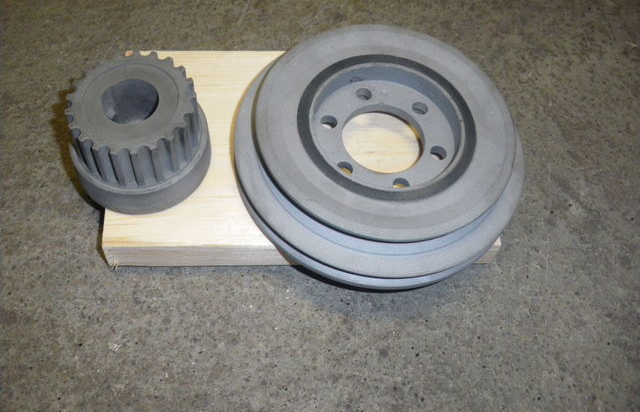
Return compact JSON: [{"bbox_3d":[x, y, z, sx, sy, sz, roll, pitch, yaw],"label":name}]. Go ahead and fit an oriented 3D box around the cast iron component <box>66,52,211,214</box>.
[{"bbox_3d":[-0.095,-0.039,0.349,0.071,0.053,0.071,0,62,-5],"label":"cast iron component"}]

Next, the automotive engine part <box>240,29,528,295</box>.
[{"bbox_3d":[0.034,-0.035,0.369,0.165,0.036,0.165,0,62,-5],"label":"automotive engine part"}]

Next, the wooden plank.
[{"bbox_3d":[-0.011,-0.031,0.398,0.214,0.026,0.133,0,62,-5],"label":"wooden plank"}]

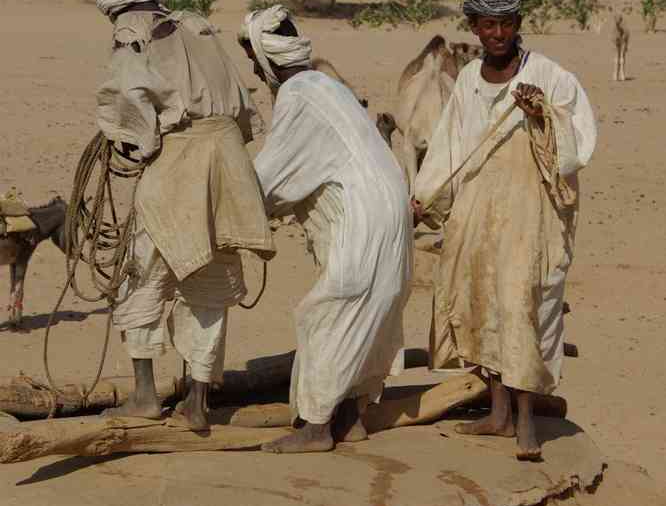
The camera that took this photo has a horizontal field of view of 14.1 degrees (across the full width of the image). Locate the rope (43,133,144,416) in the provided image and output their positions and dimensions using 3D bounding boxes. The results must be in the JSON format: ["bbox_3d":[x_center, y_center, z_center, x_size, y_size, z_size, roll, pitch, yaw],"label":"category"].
[{"bbox_3d":[-0.862,0.073,9.750,0.370,1.030,0.260,0,5,0],"label":"rope"}]

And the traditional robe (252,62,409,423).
[{"bbox_3d":[0.008,-0.040,9.800,0.500,1.260,0.500,1,5,12],"label":"traditional robe"}]

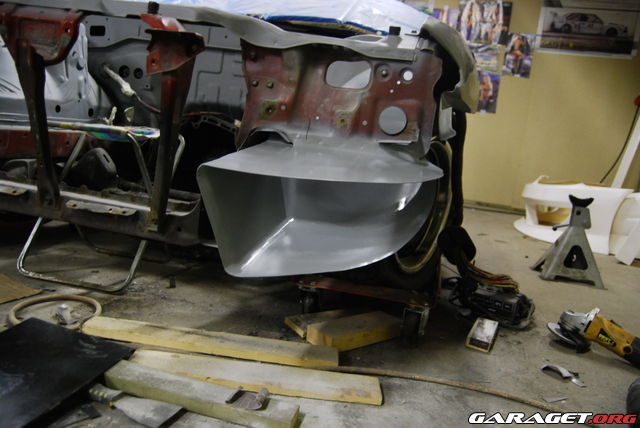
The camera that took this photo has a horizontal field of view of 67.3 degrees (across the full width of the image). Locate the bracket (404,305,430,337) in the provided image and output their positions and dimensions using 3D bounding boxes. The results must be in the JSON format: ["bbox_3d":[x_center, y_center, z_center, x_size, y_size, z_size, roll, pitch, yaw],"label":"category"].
[{"bbox_3d":[0.221,0.242,1.090,0.055,0.070,0.055,8,8,15],"label":"bracket"}]

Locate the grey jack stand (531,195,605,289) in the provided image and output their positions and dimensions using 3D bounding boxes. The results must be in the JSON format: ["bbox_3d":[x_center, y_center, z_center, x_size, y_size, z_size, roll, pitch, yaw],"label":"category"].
[{"bbox_3d":[0.973,0.097,1.846,0.215,0.310,0.185,8,9,19],"label":"grey jack stand"}]

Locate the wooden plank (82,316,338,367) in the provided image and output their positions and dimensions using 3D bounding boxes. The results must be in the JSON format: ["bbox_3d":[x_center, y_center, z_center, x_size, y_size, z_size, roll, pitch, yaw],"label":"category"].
[{"bbox_3d":[-0.219,0.257,0.971,0.520,0.016,0.062,6,8,4],"label":"wooden plank"}]

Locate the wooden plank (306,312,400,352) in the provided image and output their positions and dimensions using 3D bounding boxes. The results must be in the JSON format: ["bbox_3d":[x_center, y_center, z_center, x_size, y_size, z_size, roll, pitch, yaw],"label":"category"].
[{"bbox_3d":[0.085,0.262,1.077,0.220,0.034,0.080,-1,11,-39],"label":"wooden plank"}]

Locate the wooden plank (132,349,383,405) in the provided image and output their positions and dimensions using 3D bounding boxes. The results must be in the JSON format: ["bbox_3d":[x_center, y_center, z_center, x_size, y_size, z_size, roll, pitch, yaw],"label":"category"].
[{"bbox_3d":[-0.117,0.284,0.843,0.450,0.018,0.068,6,8,2],"label":"wooden plank"}]

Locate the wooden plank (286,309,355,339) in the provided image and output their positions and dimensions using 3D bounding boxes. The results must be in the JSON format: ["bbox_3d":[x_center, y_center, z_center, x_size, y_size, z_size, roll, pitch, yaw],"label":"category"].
[{"bbox_3d":[0.032,0.257,1.141,0.210,0.015,0.092,1,9,-30],"label":"wooden plank"}]

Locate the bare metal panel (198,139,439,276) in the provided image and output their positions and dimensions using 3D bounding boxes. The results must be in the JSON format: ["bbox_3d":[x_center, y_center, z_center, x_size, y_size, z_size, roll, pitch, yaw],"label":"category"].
[{"bbox_3d":[0.005,-0.019,0.941,0.438,0.240,0.272,8,8,15],"label":"bare metal panel"}]

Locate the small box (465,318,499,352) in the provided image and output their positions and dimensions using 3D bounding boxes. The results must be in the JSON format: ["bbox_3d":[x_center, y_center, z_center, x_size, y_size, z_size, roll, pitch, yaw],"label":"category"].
[{"bbox_3d":[0.393,0.288,1.155,0.052,0.019,0.165,9,9,25],"label":"small box"}]

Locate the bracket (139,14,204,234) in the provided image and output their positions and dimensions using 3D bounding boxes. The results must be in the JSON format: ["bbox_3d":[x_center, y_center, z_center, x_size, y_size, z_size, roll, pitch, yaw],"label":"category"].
[{"bbox_3d":[-0.341,-0.216,1.139,0.130,0.500,0.095,8,8,15],"label":"bracket"}]

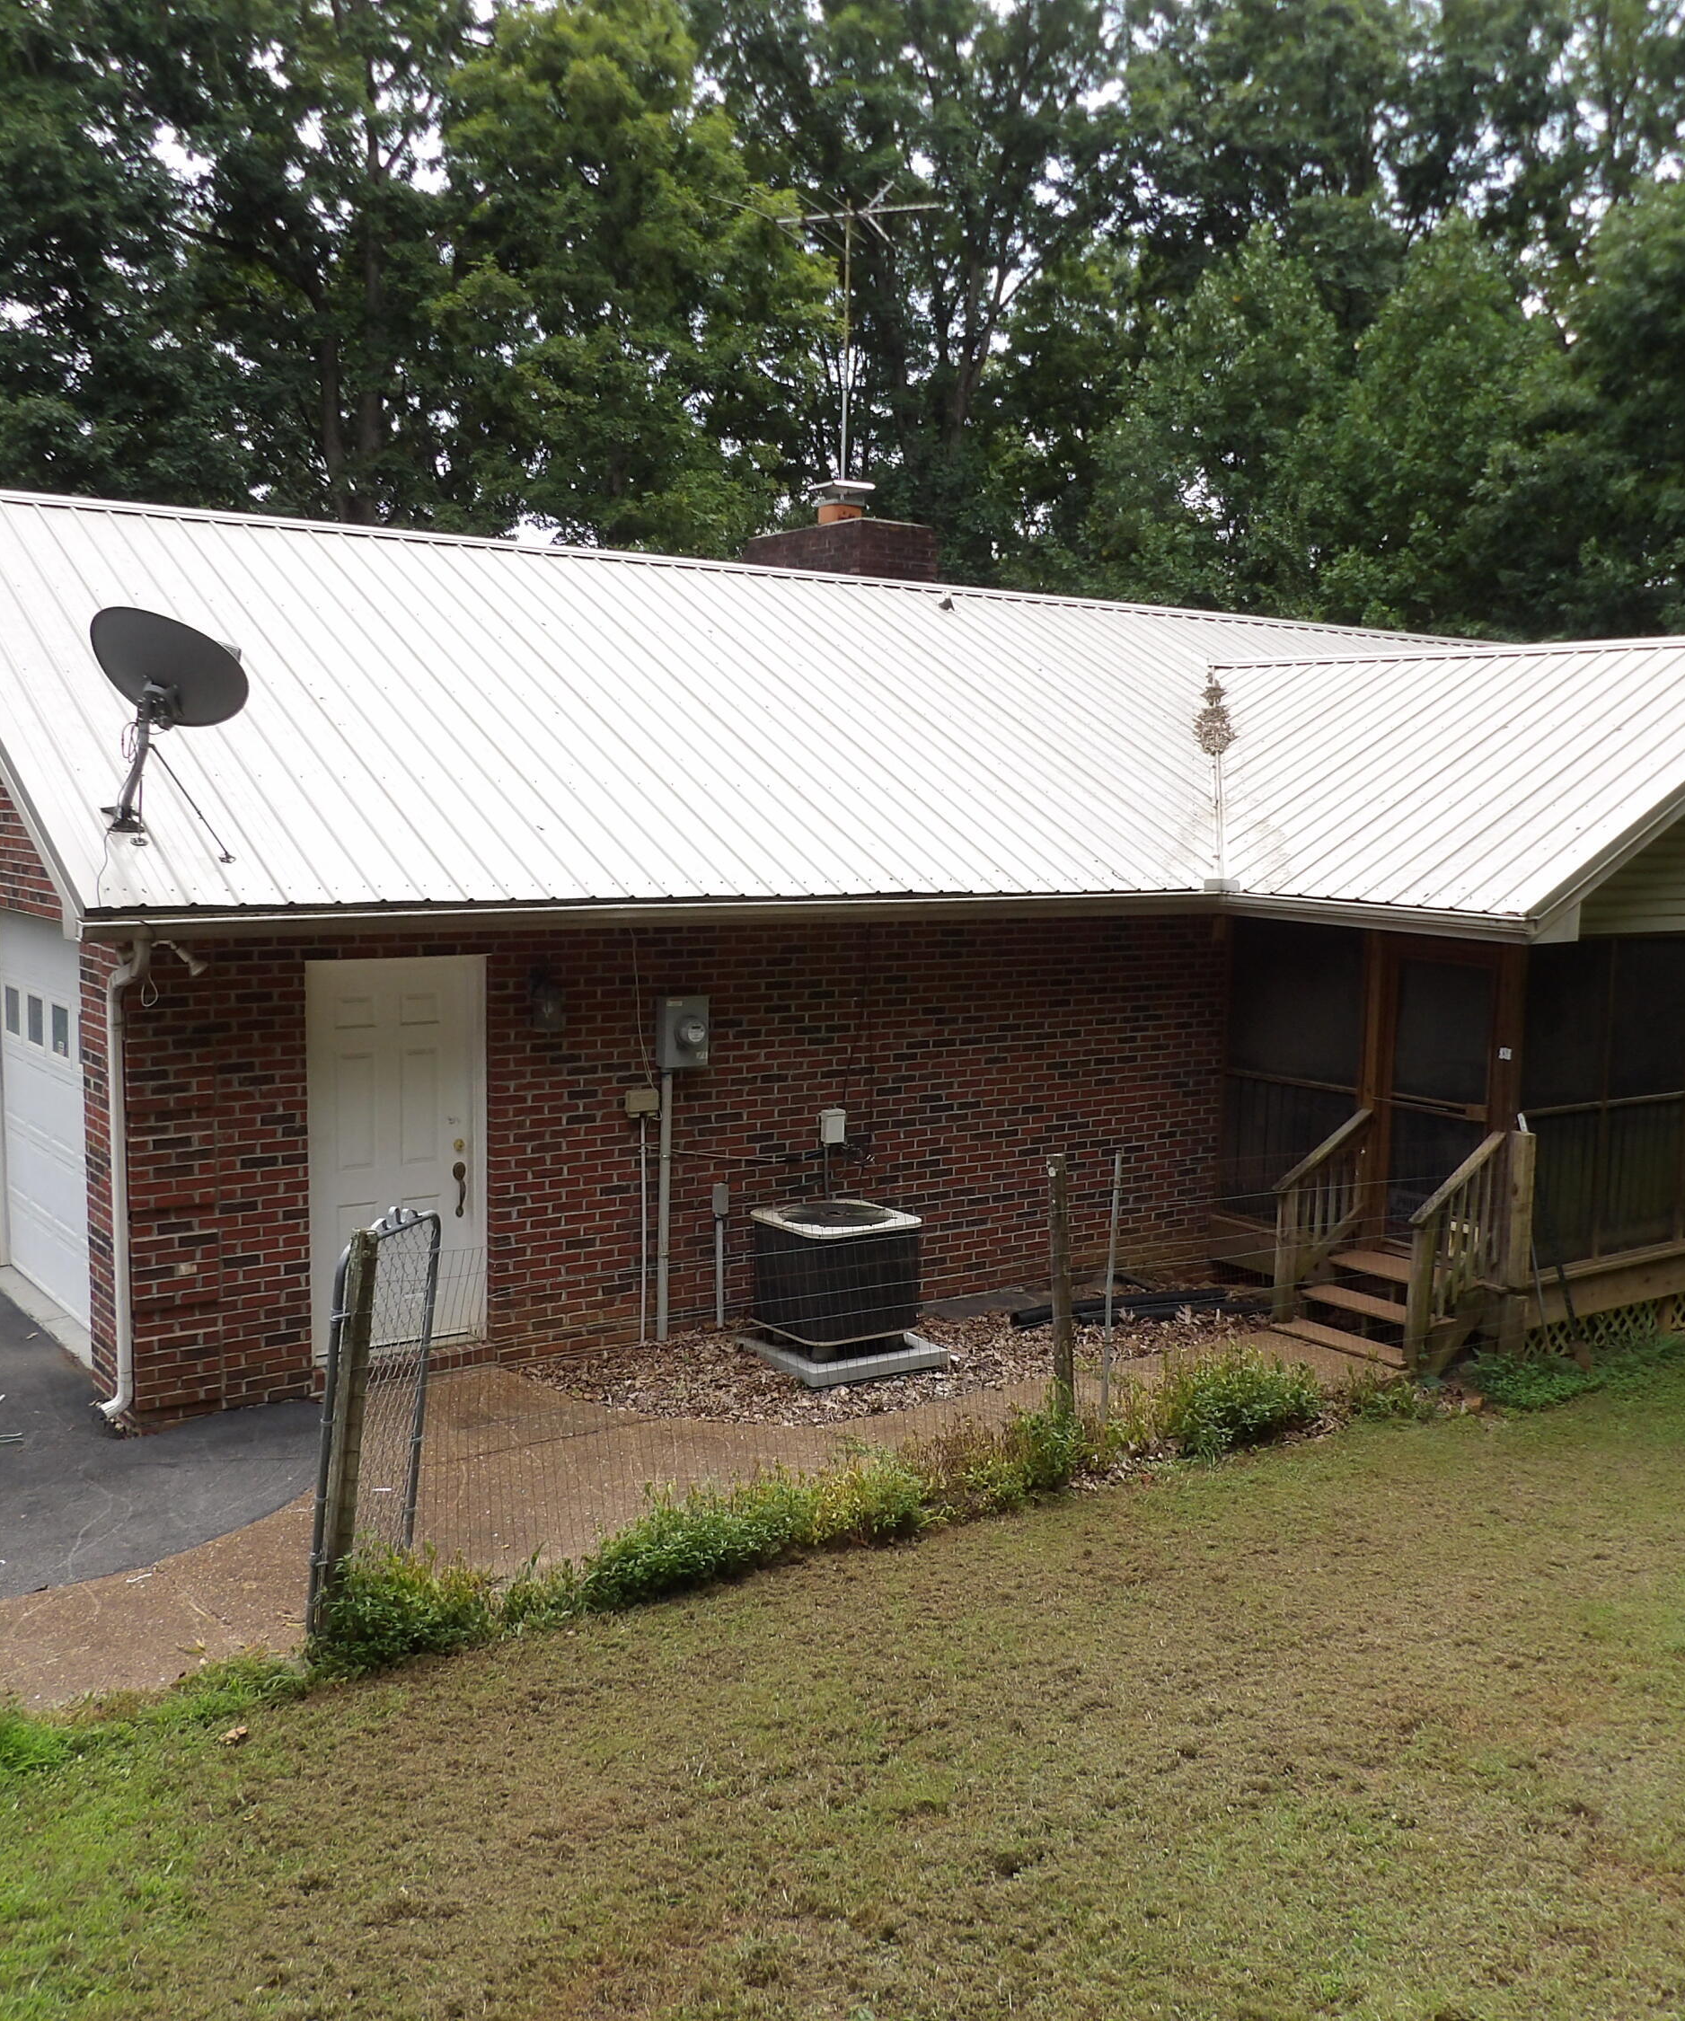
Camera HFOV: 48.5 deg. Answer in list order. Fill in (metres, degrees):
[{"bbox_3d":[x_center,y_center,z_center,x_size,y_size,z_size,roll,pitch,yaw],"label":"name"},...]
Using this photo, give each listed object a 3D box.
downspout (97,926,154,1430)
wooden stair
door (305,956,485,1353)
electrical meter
[{"bbox_3d":[-3.307,0.808,8.599,0.180,2.398,0.485,-4,8,-36],"label":"downspout"},{"bbox_3d":[3.385,1.911,11.840,0.790,0.449,1.060,-4,8,-36],"label":"wooden stair"},{"bbox_3d":[-2.313,0.748,9.690,0.974,2.061,0.117,-4,8,-36],"label":"door"},{"bbox_3d":[-0.866,0.123,10.473,0.292,0.392,0.198,-4,8,-36],"label":"electrical meter"}]

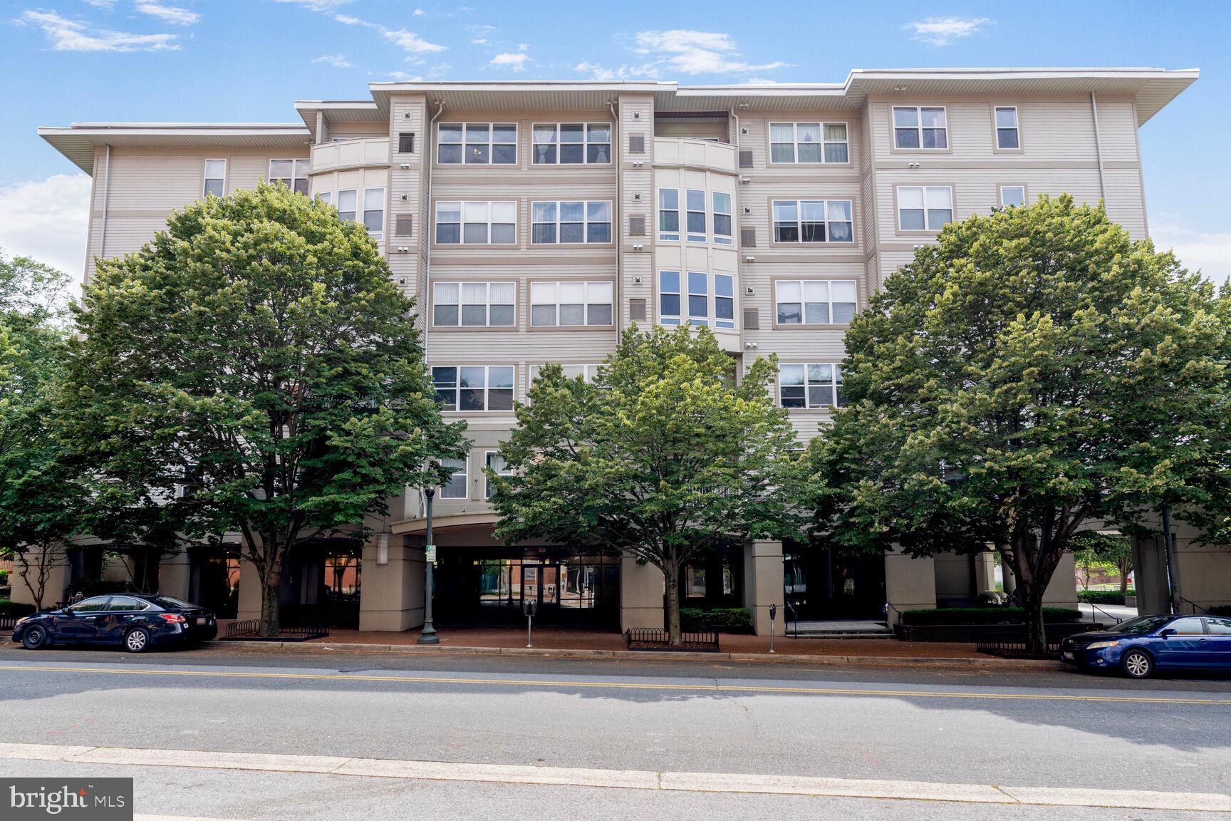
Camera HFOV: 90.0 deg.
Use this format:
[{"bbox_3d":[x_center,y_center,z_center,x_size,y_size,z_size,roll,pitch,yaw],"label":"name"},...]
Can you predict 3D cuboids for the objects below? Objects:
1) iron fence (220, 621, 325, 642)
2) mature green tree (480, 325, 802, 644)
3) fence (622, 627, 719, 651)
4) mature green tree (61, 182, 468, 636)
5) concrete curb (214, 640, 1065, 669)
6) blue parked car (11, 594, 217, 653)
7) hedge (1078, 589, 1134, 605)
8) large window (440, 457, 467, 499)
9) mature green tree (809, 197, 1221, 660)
[{"bbox_3d":[-10.310,6.690,18.690,2.500,0.500,1.450,-1,-10,3],"label":"iron fence"},{"bbox_3d":[0.900,2.230,18.300,8.900,9.400,8.400,-1,-10,3],"label":"mature green tree"},{"bbox_3d":[1.670,6.710,18.100,2.530,0.500,1.450,-1,-10,3],"label":"fence"},{"bbox_3d":[-10.000,-0.050,19.000,11.000,13.900,10.300,-1,-10,3],"label":"mature green tree"},{"bbox_3d":[0.170,6.840,17.300,23.900,0.170,0.250,0,-10,3],"label":"concrete curb"},{"bbox_3d":[-13.550,5.740,16.850,4.860,1.470,1.830,-1,-10,3],"label":"blue parked car"},{"bbox_3d":[29.600,11.200,37.000,4.200,0.880,1.200,0,-10,0],"label":"hedge"},{"bbox_3d":[-5.890,2.360,22.300,0.990,1.760,0.120,0,-10,0],"label":"large window"},{"bbox_3d":[11.000,0.380,18.000,11.200,13.400,10.300,-1,-10,3],"label":"mature green tree"}]

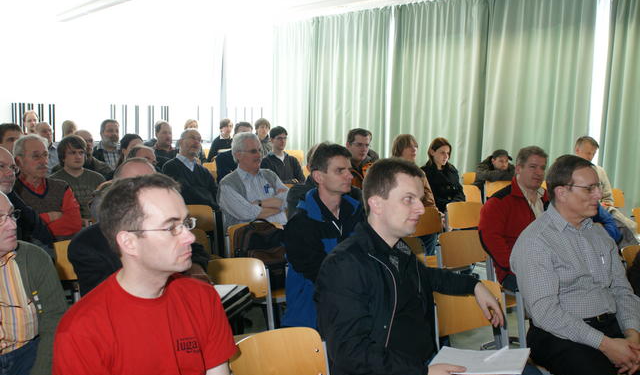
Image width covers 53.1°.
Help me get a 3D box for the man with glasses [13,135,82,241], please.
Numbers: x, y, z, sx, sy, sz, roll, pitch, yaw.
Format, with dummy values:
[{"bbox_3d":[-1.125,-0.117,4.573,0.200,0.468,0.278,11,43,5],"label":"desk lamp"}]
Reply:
[{"bbox_3d":[-1.377,0.413,3.312,0.550,1.310,0.800,-4,10,-35],"label":"man with glasses"}]

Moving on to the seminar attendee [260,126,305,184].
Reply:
[{"bbox_3d":[-0.275,0.072,6.062,0.500,1.270,0.820,-4,10,-33],"label":"seminar attendee"}]

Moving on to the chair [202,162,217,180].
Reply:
[{"bbox_3d":[-1.173,0.199,6.611,0.430,0.830,0.500,-4,10,-35],"label":"chair"}]

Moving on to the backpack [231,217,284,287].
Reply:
[{"bbox_3d":[-0.329,0.386,3.602,0.320,0.390,0.200,-4,10,-35],"label":"backpack"}]

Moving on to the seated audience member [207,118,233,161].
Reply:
[{"bbox_3d":[-1.064,-0.224,7.959,0.500,1.300,0.800,-4,10,-35],"label":"seated audience member"}]

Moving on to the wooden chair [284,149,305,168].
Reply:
[{"bbox_3d":[-0.230,-0.022,7.294,0.450,0.800,0.500,-4,10,-33],"label":"wooden chair"}]

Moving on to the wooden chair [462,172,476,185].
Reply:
[{"bbox_3d":[1.779,0.277,6.618,0.430,0.830,0.500,-4,10,-35],"label":"wooden chair"}]

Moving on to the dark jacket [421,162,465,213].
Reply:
[{"bbox_3d":[1.047,0.043,5.482,0.480,0.600,0.420,-6,11,-40],"label":"dark jacket"}]

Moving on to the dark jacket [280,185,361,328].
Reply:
[{"bbox_3d":[0.088,0.351,3.003,0.520,0.680,0.400,-6,11,-40],"label":"dark jacket"}]

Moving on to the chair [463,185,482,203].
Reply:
[{"bbox_3d":[1.413,0.422,5.516,0.430,0.830,0.500,-4,10,-35],"label":"chair"}]

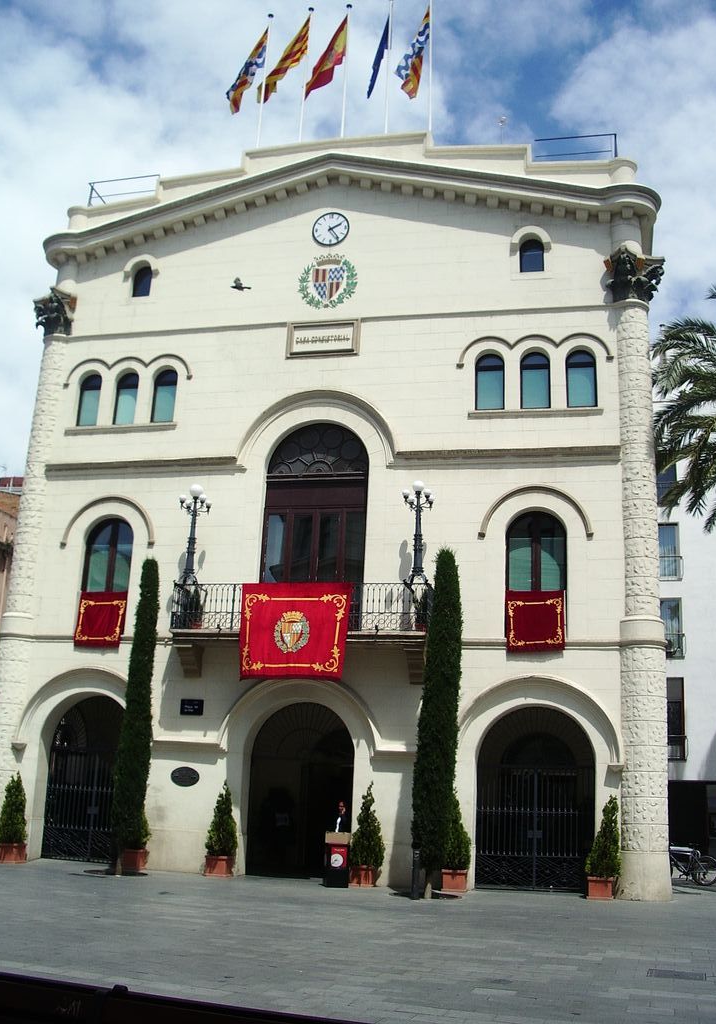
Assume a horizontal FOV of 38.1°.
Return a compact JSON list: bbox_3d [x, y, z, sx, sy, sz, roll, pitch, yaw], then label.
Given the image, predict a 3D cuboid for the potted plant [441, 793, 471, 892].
[{"bbox_3d":[2.022,6.840,21.629,0.701,2.059,0.680,-1,-13,13],"label":"potted plant"}]

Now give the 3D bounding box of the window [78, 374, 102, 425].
[{"bbox_3d":[-6.931,-2.929,26.888,0.695,1.482,0.220,-1,-15,13],"label":"window"}]

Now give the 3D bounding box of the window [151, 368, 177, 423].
[{"bbox_3d":[-4.879,-2.929,26.071,0.628,1.412,0.200,-1,-13,13],"label":"window"}]

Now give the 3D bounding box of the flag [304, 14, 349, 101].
[{"bbox_3d":[-0.933,-13.730,31.221,1.200,2.900,0.450,-1,-17,14],"label":"flag"}]

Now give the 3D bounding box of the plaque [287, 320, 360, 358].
[{"bbox_3d":[-0.908,-4.595,27.628,2.025,1.093,0.142,-1,-17,13],"label":"plaque"}]

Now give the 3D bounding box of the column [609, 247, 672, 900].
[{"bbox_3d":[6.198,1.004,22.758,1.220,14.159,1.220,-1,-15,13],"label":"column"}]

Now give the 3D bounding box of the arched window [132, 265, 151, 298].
[{"bbox_3d":[-5.596,-5.997,26.954,0.505,0.868,0.200,-1,-13,13],"label":"arched window"}]

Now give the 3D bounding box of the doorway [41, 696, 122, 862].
[{"bbox_3d":[-6.222,6.233,24.445,2.565,3.842,0.500,-1,-15,13],"label":"doorway"}]

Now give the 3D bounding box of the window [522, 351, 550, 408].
[{"bbox_3d":[4.492,-3.315,26.203,0.759,1.519,0.203,-1,-17,13],"label":"window"}]

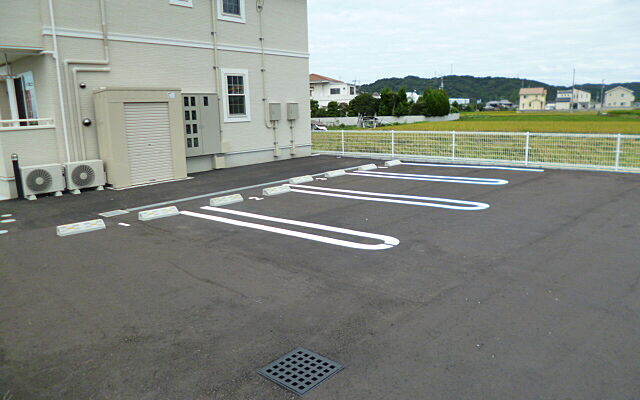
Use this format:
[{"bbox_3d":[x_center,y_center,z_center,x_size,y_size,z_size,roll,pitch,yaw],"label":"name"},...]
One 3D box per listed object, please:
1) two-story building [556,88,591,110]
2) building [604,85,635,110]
[{"bbox_3d":[89.552,-35.390,157.000,7.500,7.100,8.300,-5,12,-18],"label":"two-story building"},{"bbox_3d":[105.359,-35.943,156.000,8.600,7.300,8.500,7,14,34],"label":"building"}]

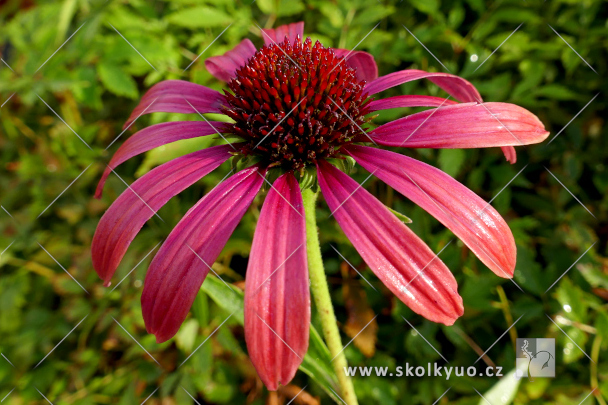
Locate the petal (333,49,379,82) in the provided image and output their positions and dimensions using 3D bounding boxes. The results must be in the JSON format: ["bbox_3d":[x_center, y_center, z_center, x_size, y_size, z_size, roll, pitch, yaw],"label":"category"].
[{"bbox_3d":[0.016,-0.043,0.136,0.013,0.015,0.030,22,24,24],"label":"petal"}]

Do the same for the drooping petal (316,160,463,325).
[{"bbox_3d":[0.017,0.008,0.093,0.014,0.006,0.046,-30,69,-31],"label":"drooping petal"}]

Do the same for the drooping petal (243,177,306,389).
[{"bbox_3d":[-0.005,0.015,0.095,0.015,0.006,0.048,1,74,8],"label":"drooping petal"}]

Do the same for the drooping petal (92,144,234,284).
[{"bbox_3d":[-0.038,0.001,0.110,0.052,0.009,0.014,-45,60,7],"label":"drooping petal"}]

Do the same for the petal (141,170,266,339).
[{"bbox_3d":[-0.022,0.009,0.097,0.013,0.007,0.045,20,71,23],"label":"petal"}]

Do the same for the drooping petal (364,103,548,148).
[{"bbox_3d":[0.040,-0.018,0.108,0.046,0.006,0.013,-1,46,1],"label":"drooping petal"}]

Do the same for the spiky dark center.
[{"bbox_3d":[-0.002,-0.026,0.111,0.039,0.025,0.039,-6,42,0],"label":"spiky dark center"}]

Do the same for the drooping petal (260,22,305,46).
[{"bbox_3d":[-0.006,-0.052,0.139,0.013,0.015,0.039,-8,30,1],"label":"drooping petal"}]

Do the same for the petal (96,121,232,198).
[{"bbox_3d":[-0.044,-0.014,0.125,0.053,0.009,0.011,-23,54,20],"label":"petal"}]

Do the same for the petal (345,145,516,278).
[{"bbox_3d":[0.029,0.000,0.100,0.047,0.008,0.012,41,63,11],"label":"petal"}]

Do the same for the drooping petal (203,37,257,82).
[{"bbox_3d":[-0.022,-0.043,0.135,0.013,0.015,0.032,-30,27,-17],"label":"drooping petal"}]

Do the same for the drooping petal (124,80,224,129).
[{"bbox_3d":[-0.042,-0.029,0.131,0.045,0.008,0.012,-5,54,29],"label":"drooping petal"}]

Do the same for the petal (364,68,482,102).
[{"bbox_3d":[0.038,-0.035,0.129,0.045,0.007,0.011,-2,54,-25],"label":"petal"}]

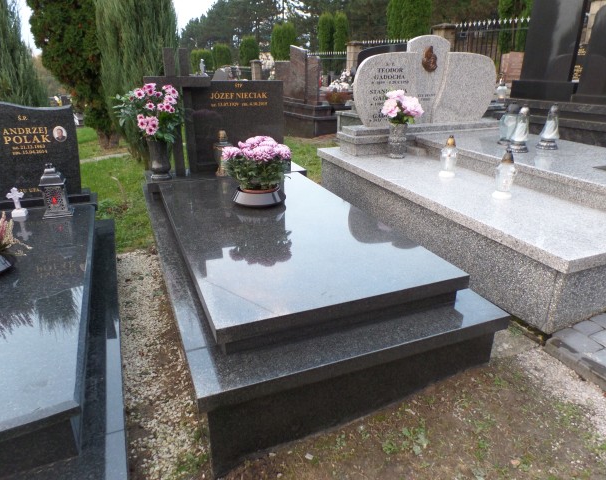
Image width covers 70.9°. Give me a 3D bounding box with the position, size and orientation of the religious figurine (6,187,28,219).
[{"bbox_3d":[-1.677,-0.227,2.487,0.092,0.178,0.060,-8,25,-21],"label":"religious figurine"}]

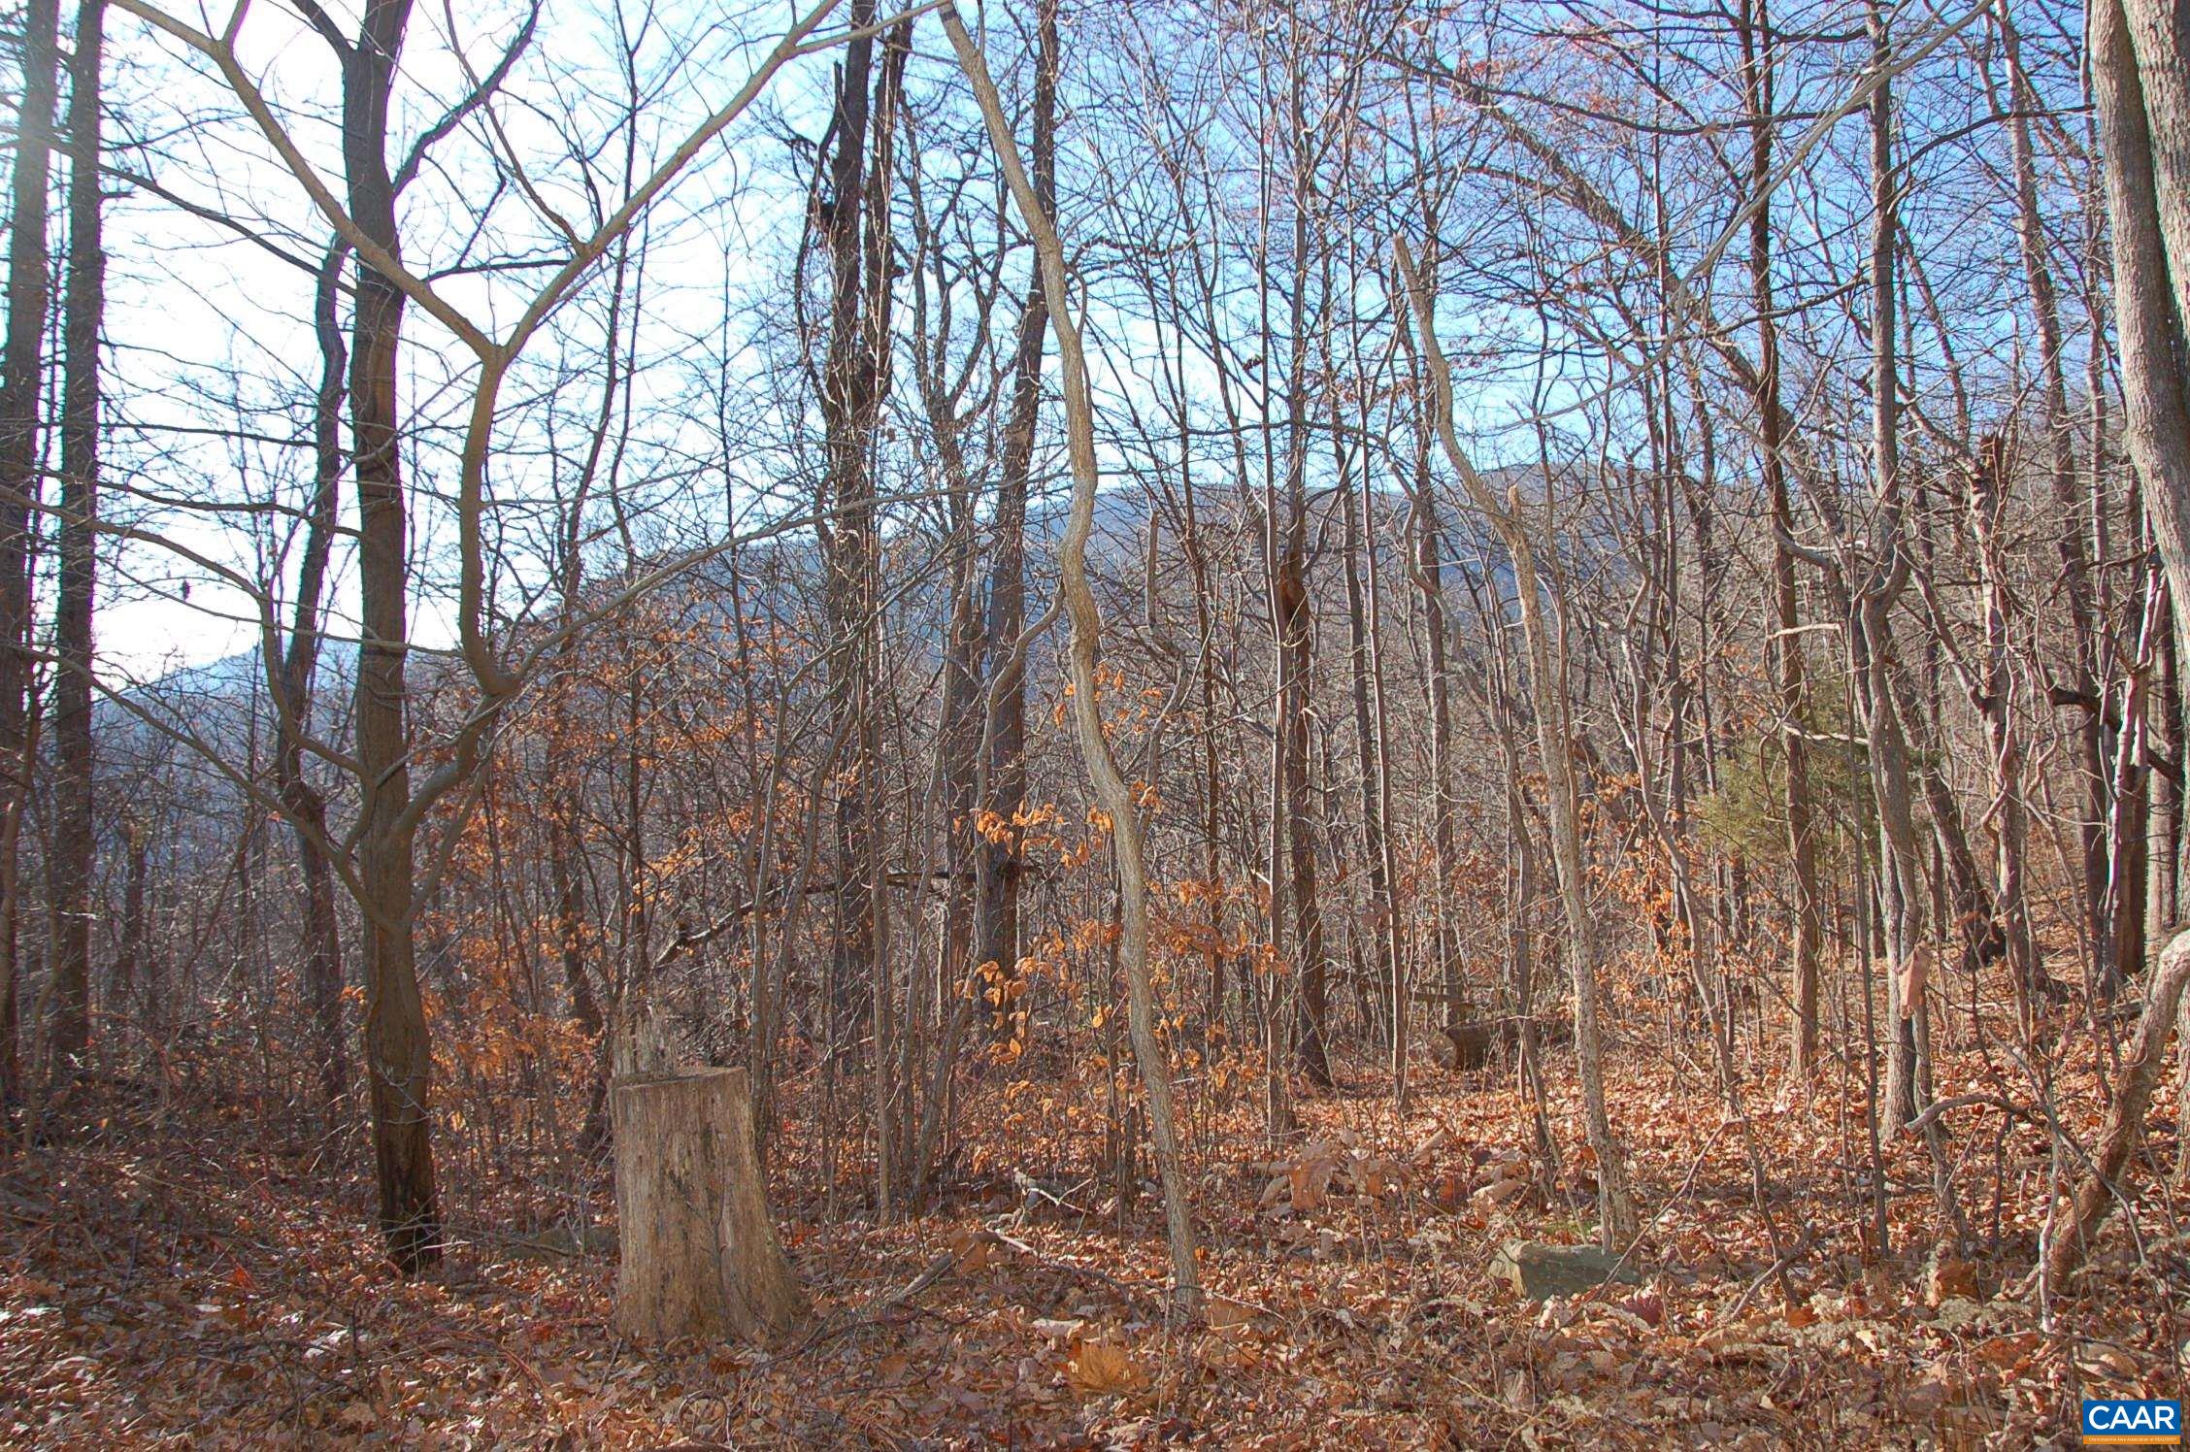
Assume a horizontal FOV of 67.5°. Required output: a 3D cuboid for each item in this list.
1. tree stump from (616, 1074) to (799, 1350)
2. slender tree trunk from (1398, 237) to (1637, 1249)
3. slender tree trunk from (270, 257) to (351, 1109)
[{"bbox_3d":[-0.990,1.200,4.200,0.490,0.640,0.460,0,0,0],"label":"tree stump"},{"bbox_3d":[1.237,0.050,4.800,0.680,2.950,0.350,0,0,0],"label":"slender tree trunk"},{"bbox_3d":[-3.147,-0.176,6.600,0.320,3.550,0.300,0,0,0],"label":"slender tree trunk"}]

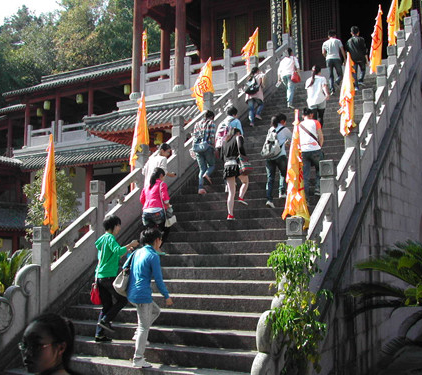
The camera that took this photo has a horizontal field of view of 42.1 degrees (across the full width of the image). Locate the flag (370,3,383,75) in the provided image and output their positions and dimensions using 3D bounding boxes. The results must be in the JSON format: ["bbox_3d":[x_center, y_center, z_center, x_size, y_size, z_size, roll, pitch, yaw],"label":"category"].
[{"bbox_3d":[3.302,-2.952,10.950,0.320,1.400,0.200,-2,-6,17],"label":"flag"}]

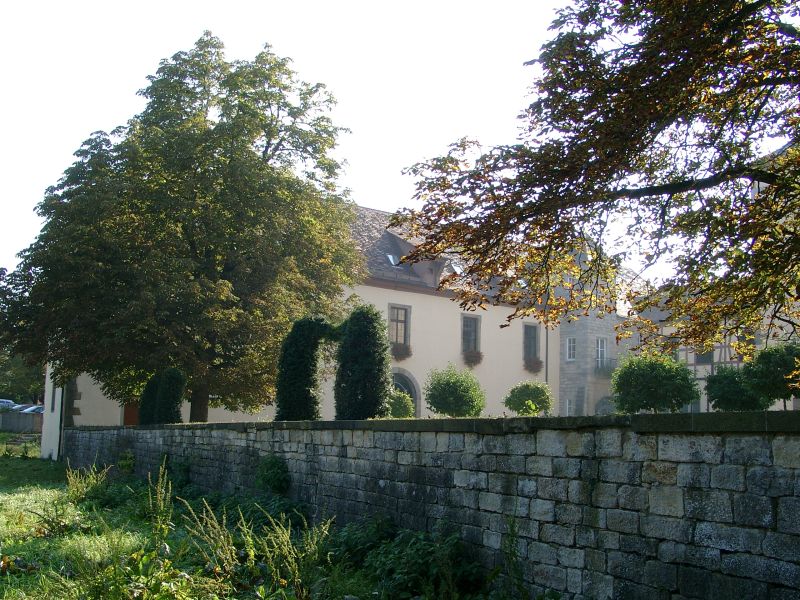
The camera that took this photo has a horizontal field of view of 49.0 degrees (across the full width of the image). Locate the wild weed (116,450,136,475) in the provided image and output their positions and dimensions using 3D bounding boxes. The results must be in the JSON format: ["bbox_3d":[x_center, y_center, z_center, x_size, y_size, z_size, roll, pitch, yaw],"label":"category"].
[{"bbox_3d":[-6.877,4.046,22.000,0.451,0.651,0.426,1,-8,0],"label":"wild weed"}]

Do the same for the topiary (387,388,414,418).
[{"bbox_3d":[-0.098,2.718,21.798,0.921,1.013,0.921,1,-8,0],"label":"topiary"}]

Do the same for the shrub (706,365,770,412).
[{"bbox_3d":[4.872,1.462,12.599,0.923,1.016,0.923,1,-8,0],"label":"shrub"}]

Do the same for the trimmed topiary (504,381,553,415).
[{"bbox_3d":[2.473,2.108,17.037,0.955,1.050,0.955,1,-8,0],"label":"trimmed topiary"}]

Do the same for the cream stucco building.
[{"bbox_3d":[-4.307,1.342,44.662,26.733,12.800,8.500,7,-10,-36],"label":"cream stucco building"}]

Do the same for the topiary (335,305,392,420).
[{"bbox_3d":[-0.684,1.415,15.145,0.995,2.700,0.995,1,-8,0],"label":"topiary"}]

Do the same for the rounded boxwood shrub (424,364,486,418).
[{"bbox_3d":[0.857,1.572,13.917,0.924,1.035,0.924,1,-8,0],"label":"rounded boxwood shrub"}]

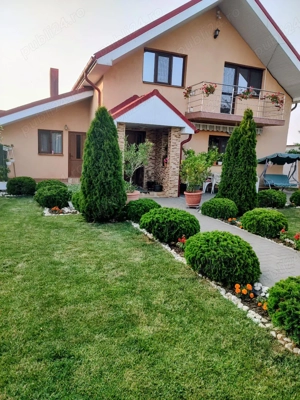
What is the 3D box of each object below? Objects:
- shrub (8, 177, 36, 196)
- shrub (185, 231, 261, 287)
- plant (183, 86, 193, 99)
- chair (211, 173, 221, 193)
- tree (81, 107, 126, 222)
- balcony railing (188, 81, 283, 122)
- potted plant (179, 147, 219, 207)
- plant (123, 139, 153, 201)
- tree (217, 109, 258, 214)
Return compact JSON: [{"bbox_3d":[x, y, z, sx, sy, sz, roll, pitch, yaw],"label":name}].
[{"bbox_3d":[-3.810,-0.398,8.260,0.800,0.580,0.800,-1,11,-19],"label":"shrub"},{"bbox_3d":[0.892,0.713,3.485,0.920,0.630,0.920,3,10,-1],"label":"shrub"},{"bbox_3d":[1.560,-4.305,11.200,0.340,0.500,0.380,-1,11,-19],"label":"plant"},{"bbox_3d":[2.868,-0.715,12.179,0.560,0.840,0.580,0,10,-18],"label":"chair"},{"bbox_3d":[-1.012,-0.786,6.221,1.049,2.494,1.049,0,10,-19],"label":"tree"},{"bbox_3d":[3.592,-4.006,11.639,3.920,1.070,1.250,-1,11,-19],"label":"balcony railing"},{"bbox_3d":[1.438,-0.653,8.205,1.100,1.660,1.000,5,11,10],"label":"potted plant"},{"bbox_3d":[-0.340,-0.900,8.499,0.980,2.064,0.900,0,10,-19],"label":"plant"},{"bbox_3d":[2.437,-1.015,7.567,1.132,2.845,1.132,0,10,-19],"label":"tree"}]

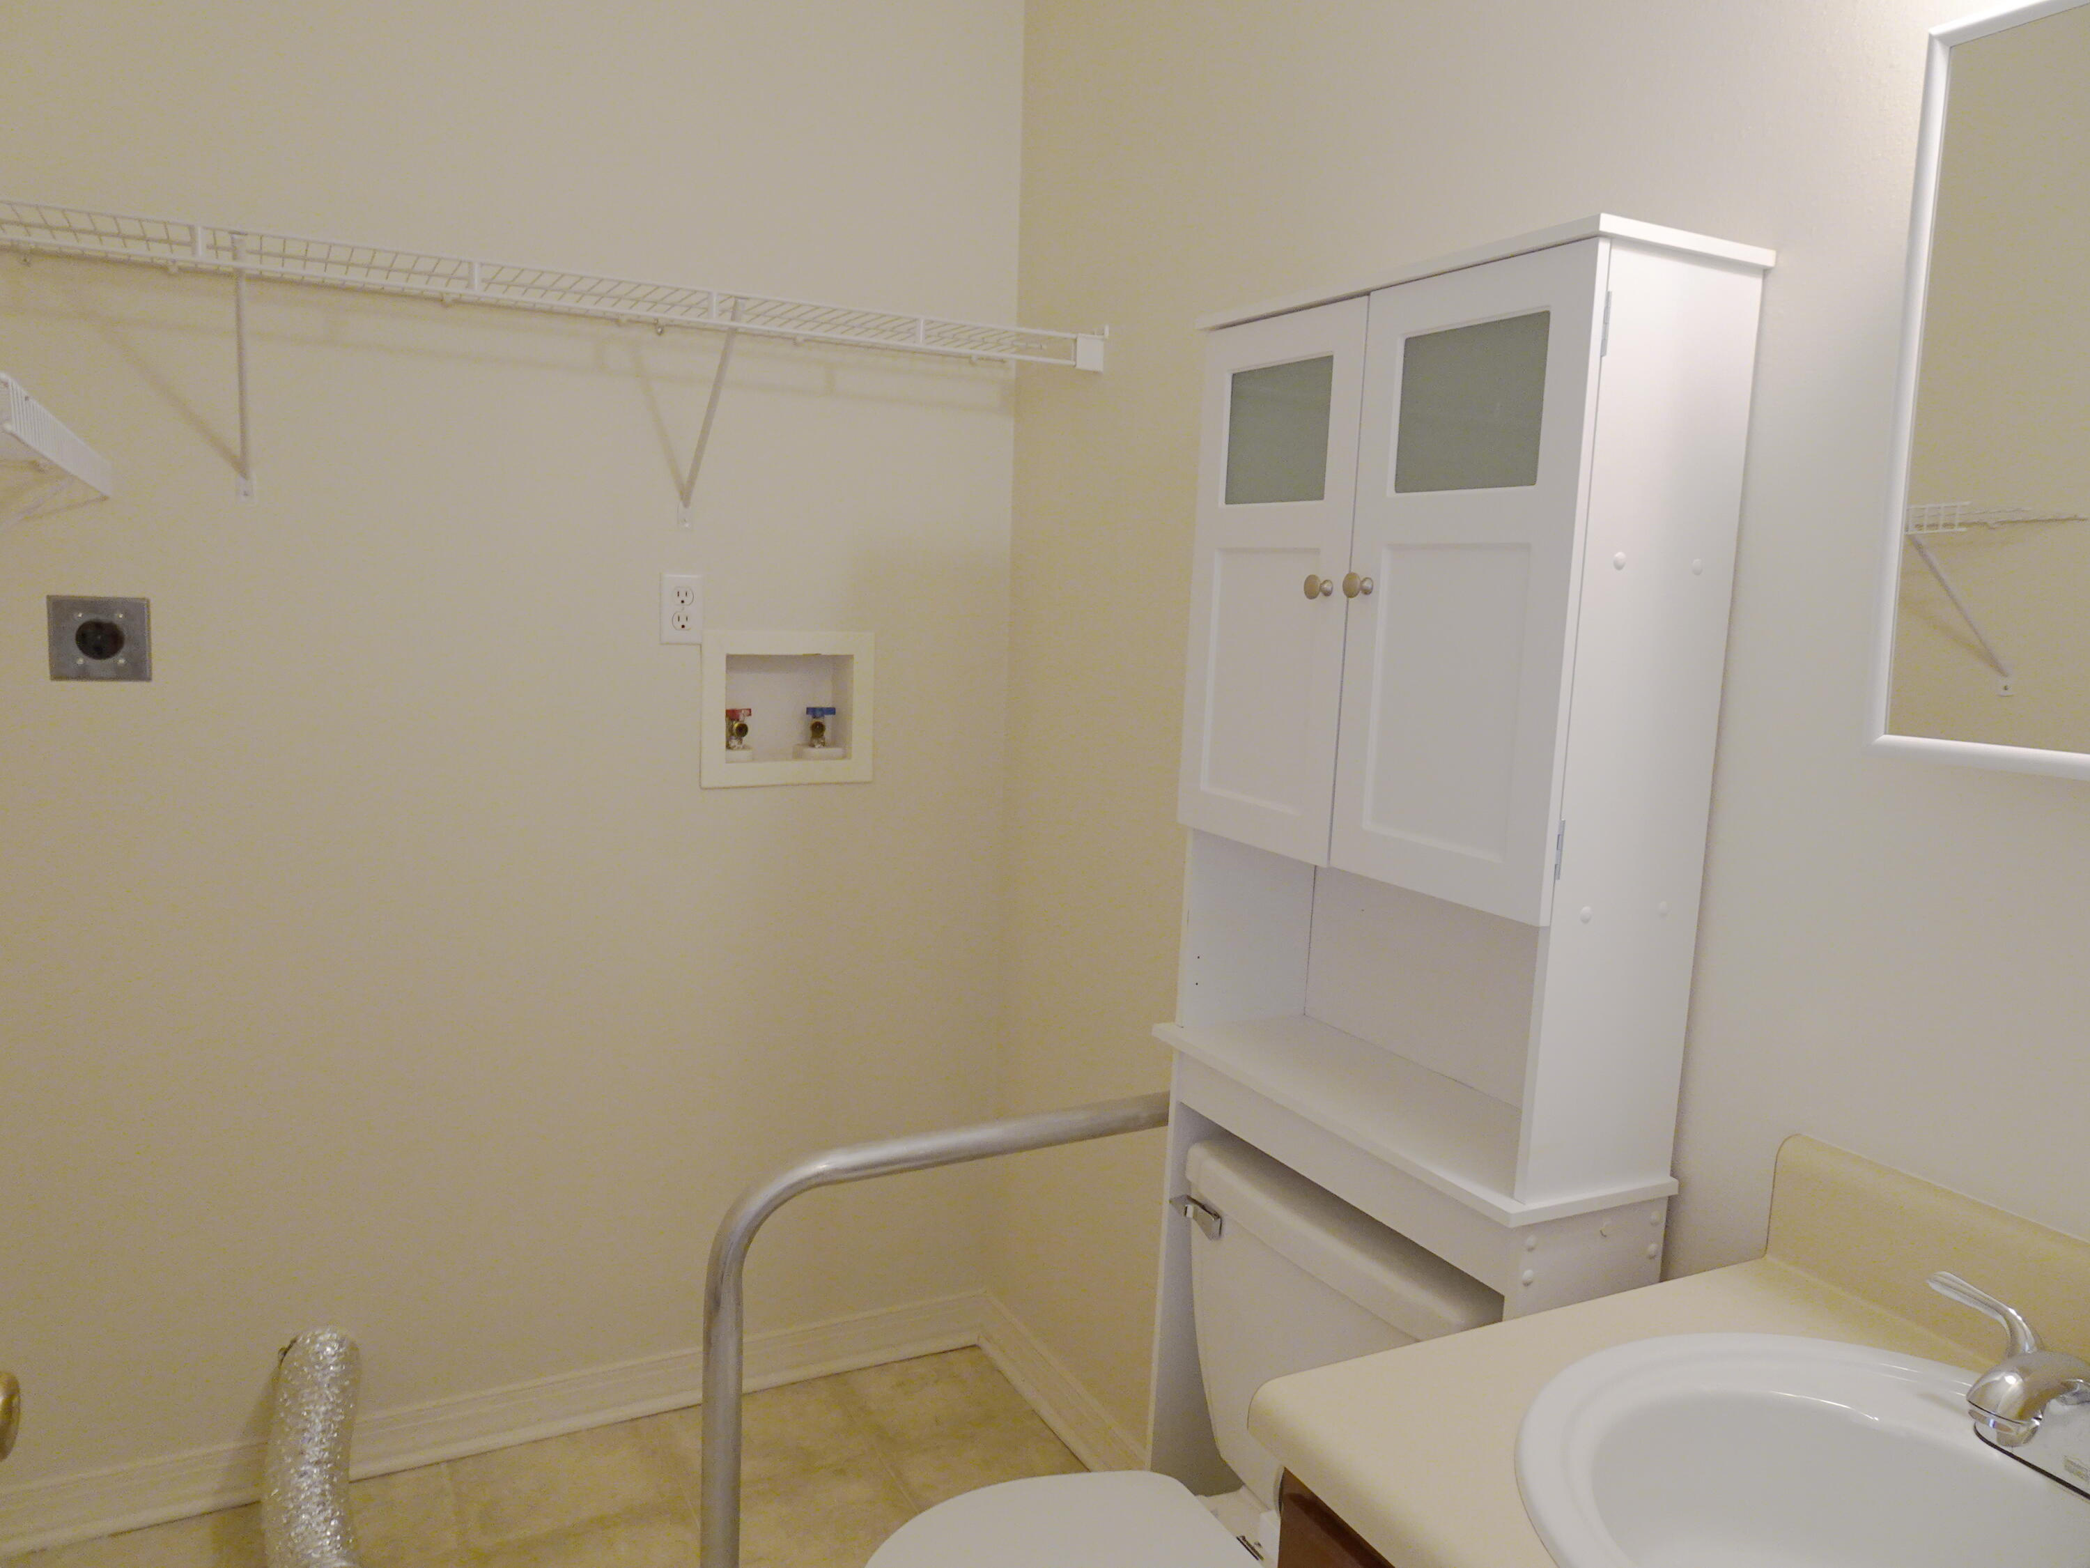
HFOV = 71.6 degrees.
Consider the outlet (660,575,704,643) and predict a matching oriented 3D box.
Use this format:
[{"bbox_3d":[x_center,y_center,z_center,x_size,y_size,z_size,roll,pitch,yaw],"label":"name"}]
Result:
[{"bbox_3d":[-0.581,-0.278,2.320,0.069,0.112,0.012,-2,9,-27],"label":"outlet"}]

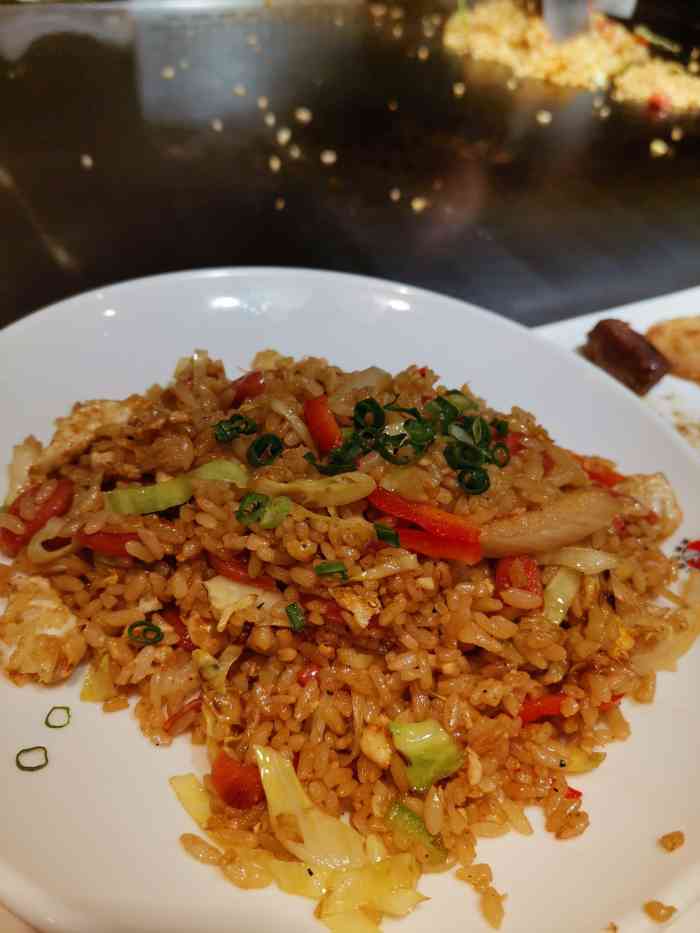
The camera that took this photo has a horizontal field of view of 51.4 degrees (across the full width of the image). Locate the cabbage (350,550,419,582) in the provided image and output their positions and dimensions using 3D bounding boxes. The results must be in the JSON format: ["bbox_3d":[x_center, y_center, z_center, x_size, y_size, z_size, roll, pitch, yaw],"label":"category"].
[{"bbox_3d":[0.009,0.027,0.195,0.018,0.005,0.006,-13,47,-25],"label":"cabbage"}]

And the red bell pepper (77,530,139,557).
[{"bbox_3d":[-0.061,0.019,0.182,0.017,0.005,0.005,13,41,2],"label":"red bell pepper"}]

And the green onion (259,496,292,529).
[{"bbox_3d":[-0.019,0.012,0.186,0.008,0.006,0.007,-13,61,-18],"label":"green onion"}]

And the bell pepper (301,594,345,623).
[{"bbox_3d":[-0.007,0.036,0.186,0.011,0.005,0.006,17,42,7],"label":"bell pepper"}]

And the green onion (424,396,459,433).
[{"bbox_3d":[0.026,-0.015,0.204,0.009,0.007,0.008,9,42,0],"label":"green onion"}]

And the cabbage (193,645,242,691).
[{"bbox_3d":[-0.029,0.044,0.158,0.010,0.007,0.007,9,42,0],"label":"cabbage"}]

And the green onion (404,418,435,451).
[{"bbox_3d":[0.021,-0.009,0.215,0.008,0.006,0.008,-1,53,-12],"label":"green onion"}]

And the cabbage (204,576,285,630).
[{"bbox_3d":[-0.025,0.033,0.174,0.018,0.006,0.011,15,41,5],"label":"cabbage"}]

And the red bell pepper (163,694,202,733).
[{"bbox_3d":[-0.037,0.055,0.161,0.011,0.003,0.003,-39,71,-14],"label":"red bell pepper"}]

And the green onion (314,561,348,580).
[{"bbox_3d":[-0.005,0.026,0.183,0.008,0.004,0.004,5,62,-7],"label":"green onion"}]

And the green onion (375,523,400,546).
[{"bbox_3d":[0.010,0.018,0.190,0.008,0.004,0.004,30,44,21],"label":"green onion"}]

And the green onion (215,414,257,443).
[{"bbox_3d":[-0.032,-0.011,0.207,0.012,0.005,0.007,-1,42,-13],"label":"green onion"}]

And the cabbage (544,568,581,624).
[{"bbox_3d":[0.056,0.034,0.193,0.007,0.004,0.015,36,57,0],"label":"cabbage"}]

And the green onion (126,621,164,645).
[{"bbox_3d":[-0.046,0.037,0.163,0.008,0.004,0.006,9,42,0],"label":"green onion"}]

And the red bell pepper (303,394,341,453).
[{"bbox_3d":[-0.007,-0.011,0.191,0.008,0.007,0.020,-3,43,-13],"label":"red bell pepper"}]

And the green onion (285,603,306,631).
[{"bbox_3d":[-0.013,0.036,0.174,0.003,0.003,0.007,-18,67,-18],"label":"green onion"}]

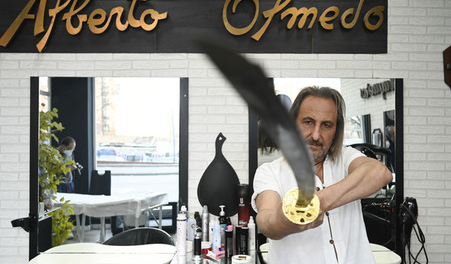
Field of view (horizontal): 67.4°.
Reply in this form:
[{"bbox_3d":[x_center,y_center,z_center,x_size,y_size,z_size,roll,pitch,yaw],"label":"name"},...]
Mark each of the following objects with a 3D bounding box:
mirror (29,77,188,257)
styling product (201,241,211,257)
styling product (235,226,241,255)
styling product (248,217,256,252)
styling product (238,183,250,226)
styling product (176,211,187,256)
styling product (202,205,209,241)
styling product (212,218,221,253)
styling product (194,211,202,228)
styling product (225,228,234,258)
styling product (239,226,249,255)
[{"bbox_3d":[-0.678,0.198,1.980,0.925,1.040,0.040,0,0,-1],"label":"mirror"},{"bbox_3d":[-0.102,0.626,1.835,0.056,0.057,0.056,0,0,0],"label":"styling product"},{"bbox_3d":[0.078,0.582,1.840,0.041,0.146,0.041,0,0,0],"label":"styling product"},{"bbox_3d":[0.178,0.676,2.252,0.046,0.227,0.046,0,0,-1],"label":"styling product"},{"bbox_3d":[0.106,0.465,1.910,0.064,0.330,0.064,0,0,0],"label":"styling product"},{"bbox_3d":[-0.279,0.658,2.165,0.058,0.267,0.058,0,0,-1],"label":"styling product"},{"bbox_3d":[-0.130,0.632,2.251,0.044,0.281,0.044,0,0,-1],"label":"styling product"},{"bbox_3d":[-0.046,0.565,1.850,0.043,0.180,0.043,0,0,0],"label":"styling product"},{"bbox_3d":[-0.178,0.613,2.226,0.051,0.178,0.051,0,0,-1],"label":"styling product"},{"bbox_3d":[0.022,0.582,1.785,0.041,0.146,0.041,0,0,0],"label":"styling product"},{"bbox_3d":[0.124,0.705,2.175,0.052,0.171,0.052,0,0,-1],"label":"styling product"}]

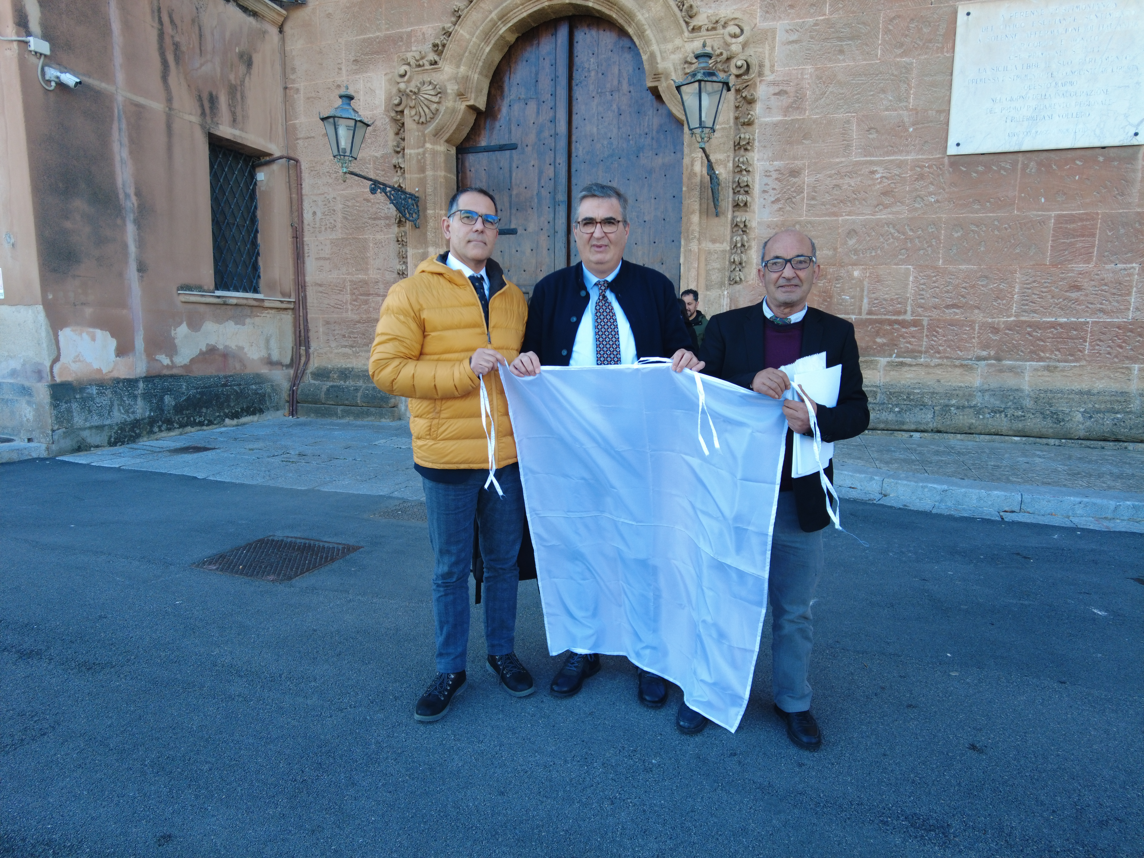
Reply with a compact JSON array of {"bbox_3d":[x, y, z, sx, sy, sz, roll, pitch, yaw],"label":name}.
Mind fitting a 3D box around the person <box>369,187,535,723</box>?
[{"bbox_3d":[-0.411,0.076,2.309,0.540,1.790,0.460,-2,8,-19],"label":"person"}]

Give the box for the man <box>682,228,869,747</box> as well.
[{"bbox_3d":[0.647,0.189,2.140,0.540,1.640,0.450,2,7,13],"label":"man"}]

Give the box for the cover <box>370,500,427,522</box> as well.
[{"bbox_3d":[-1.130,0.638,5.007,0.600,0.030,0.520,3,8,15],"label":"cover"}]

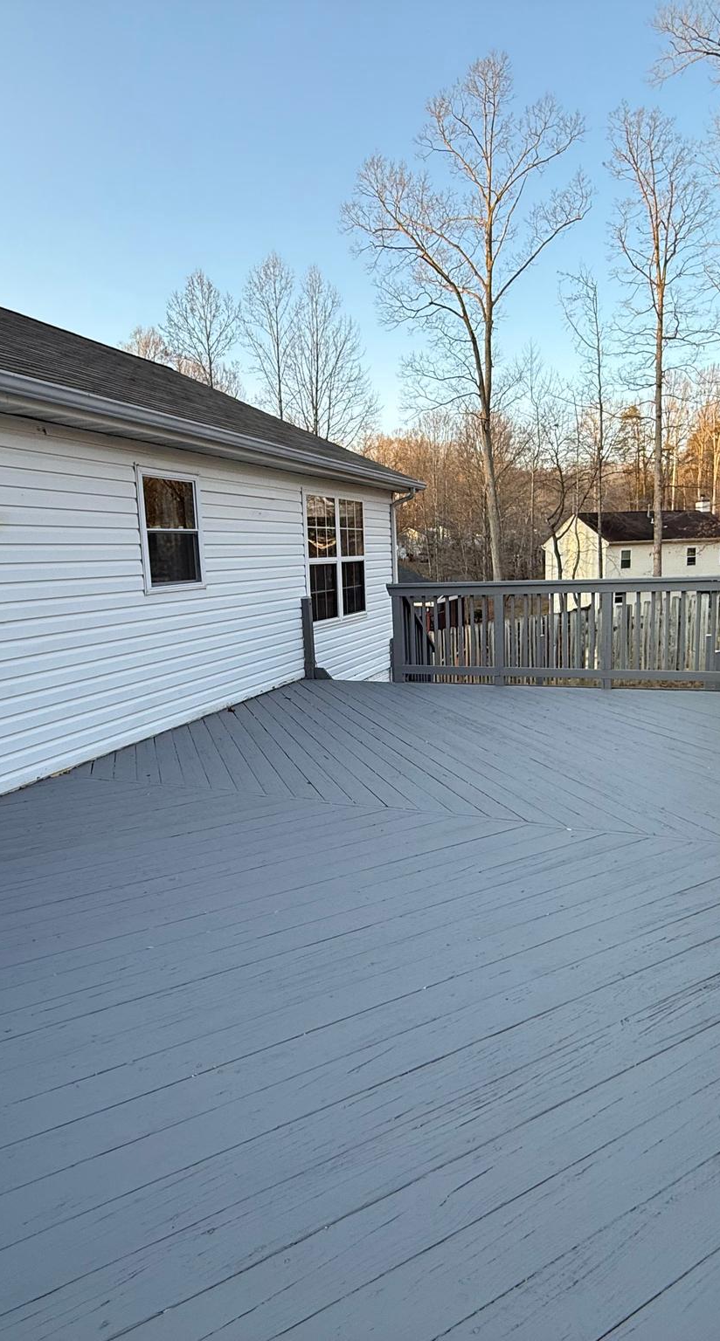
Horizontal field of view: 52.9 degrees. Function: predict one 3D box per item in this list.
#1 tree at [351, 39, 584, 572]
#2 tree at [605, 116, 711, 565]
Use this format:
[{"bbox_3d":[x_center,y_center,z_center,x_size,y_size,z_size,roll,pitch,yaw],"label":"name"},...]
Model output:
[{"bbox_3d":[4.319,-12.608,29.627,9.580,22.940,9.110,0,10,8],"label":"tree"},{"bbox_3d":[12.466,-12.246,30.964,3.980,21.730,3.980,2,10,21],"label":"tree"}]

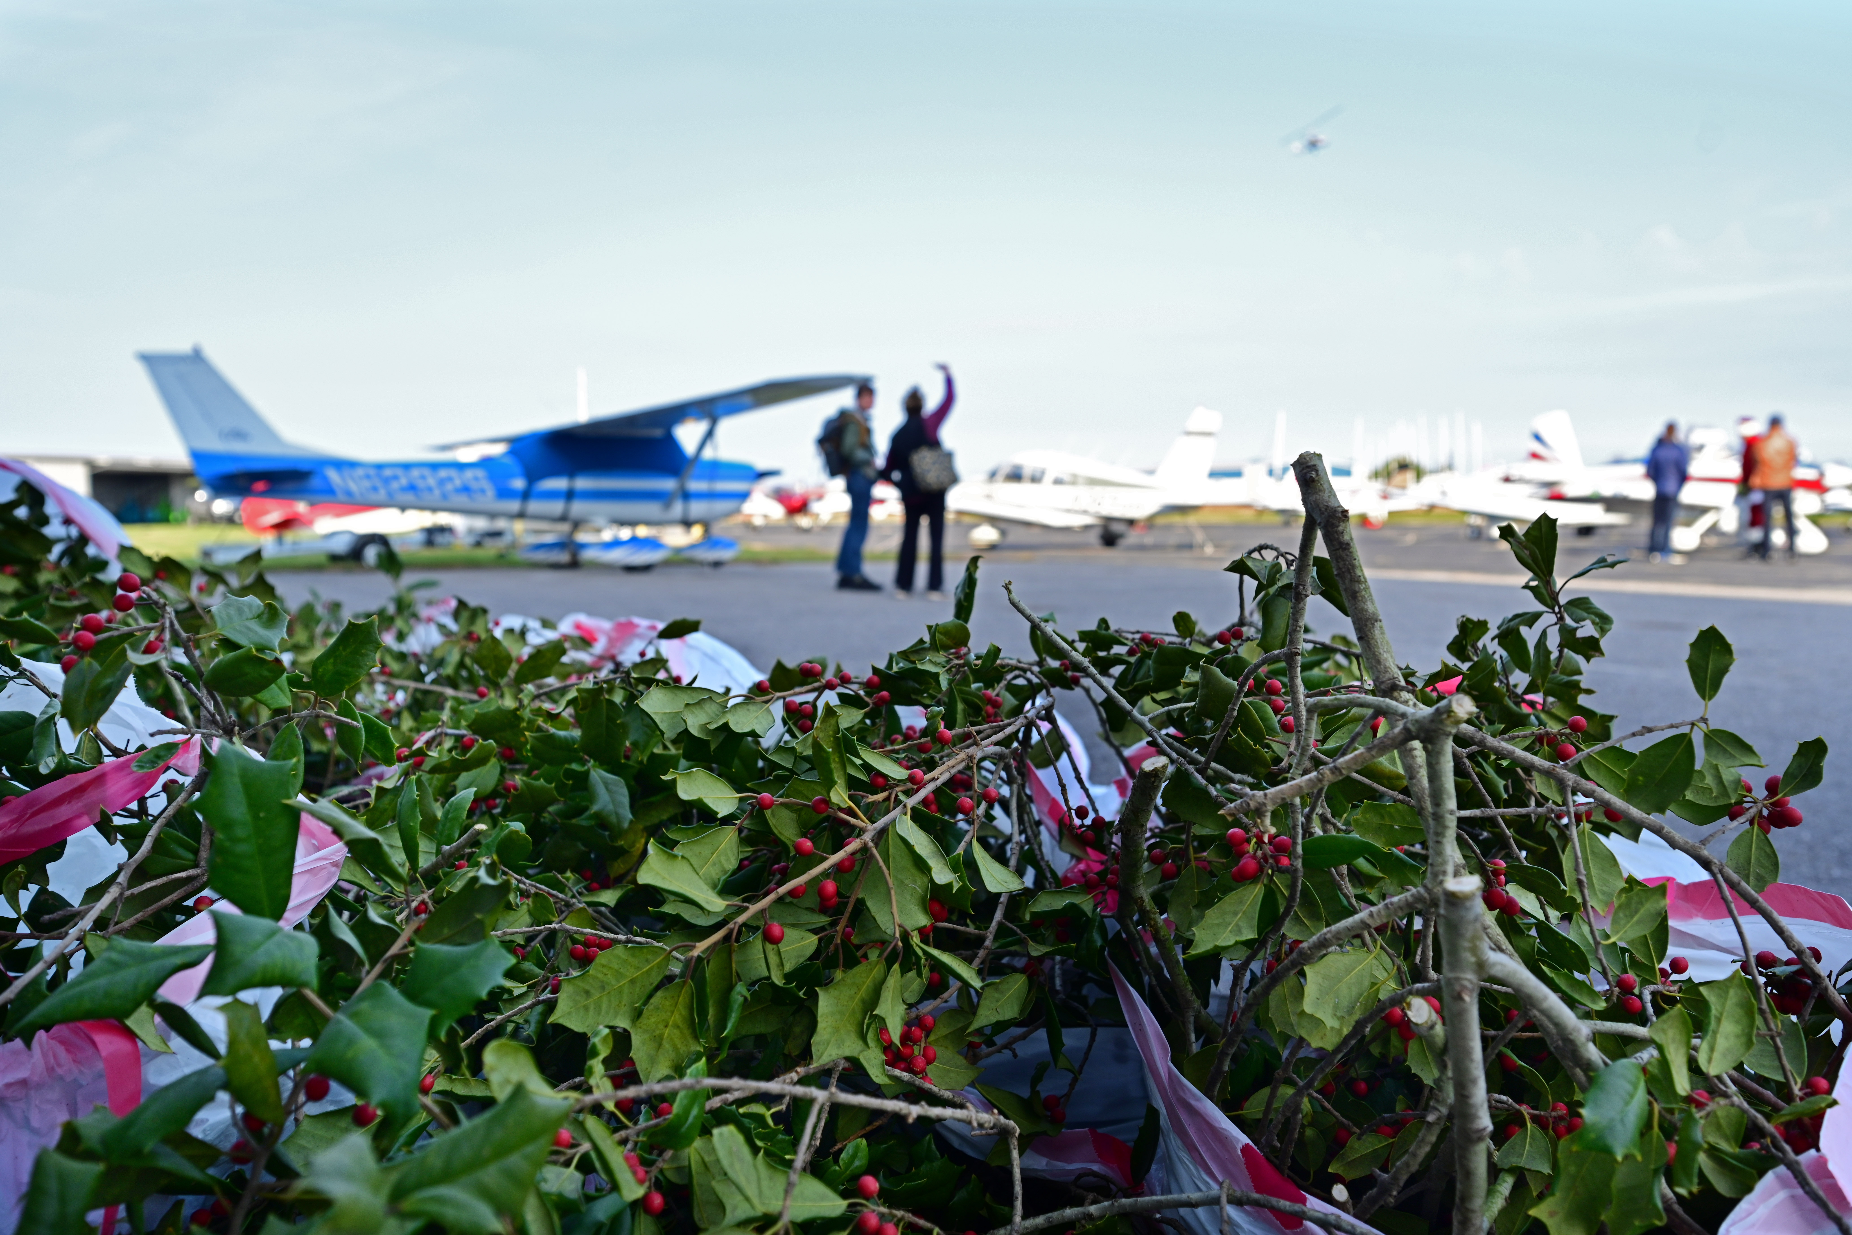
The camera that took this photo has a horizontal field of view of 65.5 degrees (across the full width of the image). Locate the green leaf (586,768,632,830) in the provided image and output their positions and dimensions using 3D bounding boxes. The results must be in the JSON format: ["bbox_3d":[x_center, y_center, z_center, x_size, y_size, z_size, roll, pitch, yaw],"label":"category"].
[{"bbox_3d":[-0.187,0.107,0.850,0.025,0.043,0.010,-31,-14,5],"label":"green leaf"}]

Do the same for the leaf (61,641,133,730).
[{"bbox_3d":[-0.310,0.026,0.540,0.025,0.040,0.013,27,-9,-11],"label":"leaf"}]

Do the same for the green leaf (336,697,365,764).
[{"bbox_3d":[-0.323,0.065,0.810,0.019,0.043,0.014,-5,3,11],"label":"green leaf"}]

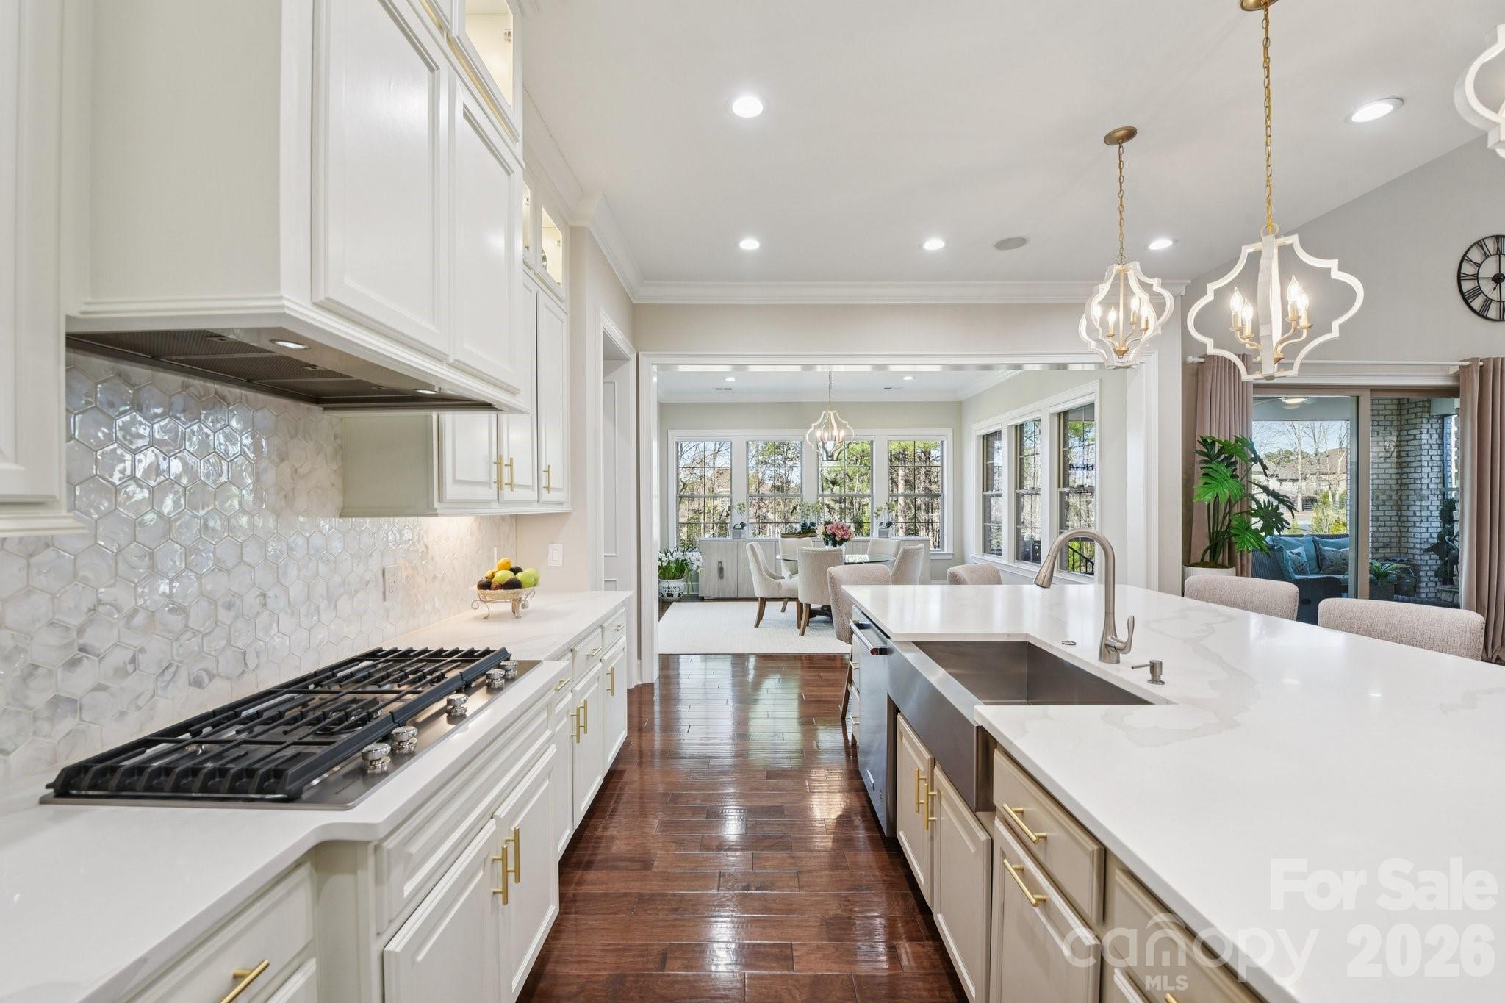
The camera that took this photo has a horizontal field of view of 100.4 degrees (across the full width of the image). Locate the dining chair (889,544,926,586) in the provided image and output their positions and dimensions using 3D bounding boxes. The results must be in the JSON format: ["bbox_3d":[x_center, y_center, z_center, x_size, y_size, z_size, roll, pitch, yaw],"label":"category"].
[{"bbox_3d":[1.520,0.945,6.780,0.630,0.930,0.530,0,0,41],"label":"dining chair"}]

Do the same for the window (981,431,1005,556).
[{"bbox_3d":[3.200,-0.100,8.280,0.120,1.640,0.870,0,0,0],"label":"window"}]

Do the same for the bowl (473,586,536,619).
[{"bbox_3d":[-1.035,0.417,2.620,0.260,0.120,0.240,0,0,0],"label":"bowl"}]

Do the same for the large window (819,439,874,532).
[{"bbox_3d":[1.418,-0.100,9.450,0.840,1.650,0.120,0,0,0],"label":"large window"}]

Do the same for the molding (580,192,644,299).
[{"bbox_3d":[-0.843,-1.563,4.015,0.100,0.143,1.380,0,0,0],"label":"molding"}]

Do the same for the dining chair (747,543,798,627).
[{"bbox_3d":[0.270,0.945,7.130,0.630,0.930,0.530,0,0,7],"label":"dining chair"}]

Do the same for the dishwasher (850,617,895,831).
[{"bbox_3d":[0.800,0.925,2.700,0.620,0.780,0.600,0,0,0],"label":"dishwasher"}]

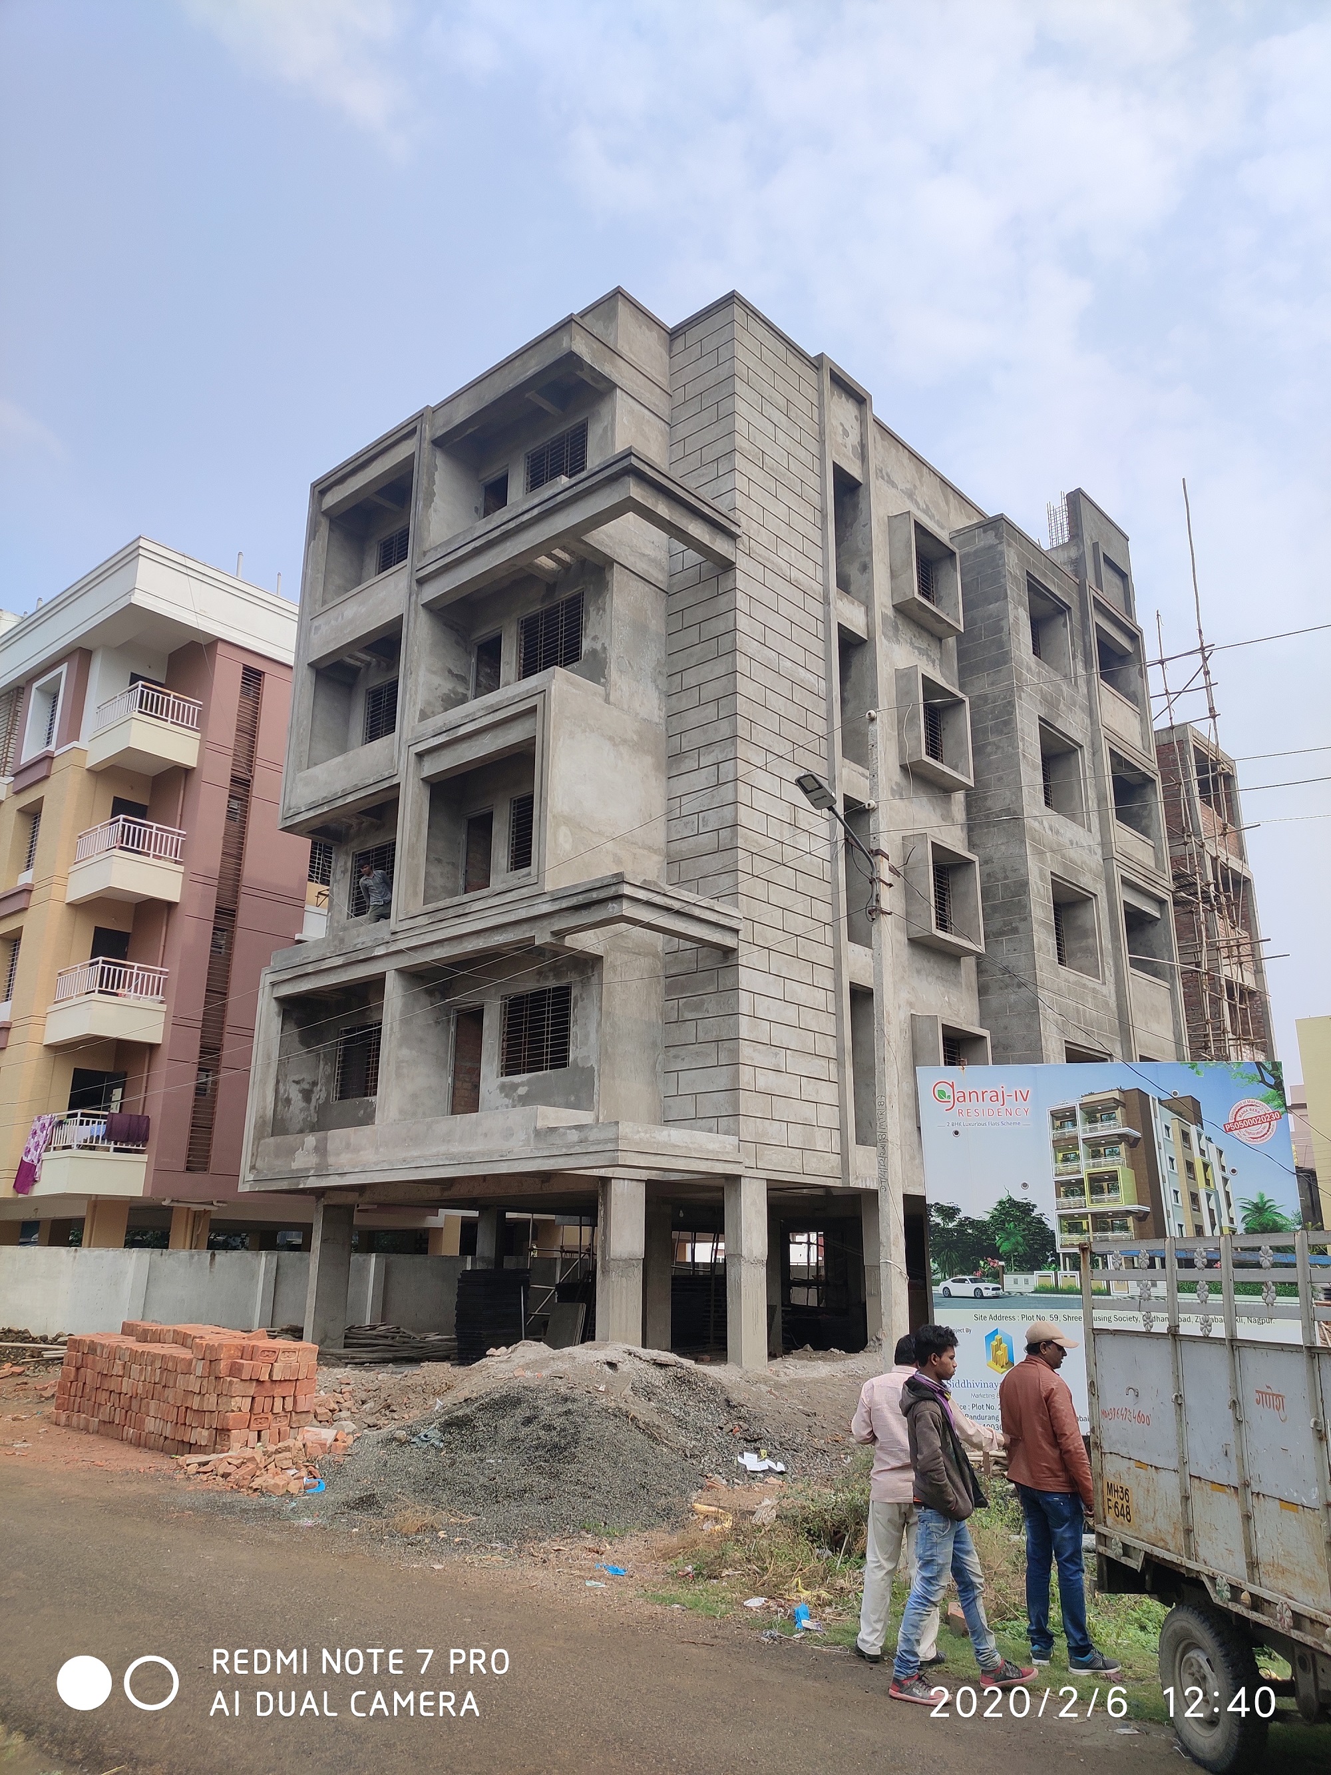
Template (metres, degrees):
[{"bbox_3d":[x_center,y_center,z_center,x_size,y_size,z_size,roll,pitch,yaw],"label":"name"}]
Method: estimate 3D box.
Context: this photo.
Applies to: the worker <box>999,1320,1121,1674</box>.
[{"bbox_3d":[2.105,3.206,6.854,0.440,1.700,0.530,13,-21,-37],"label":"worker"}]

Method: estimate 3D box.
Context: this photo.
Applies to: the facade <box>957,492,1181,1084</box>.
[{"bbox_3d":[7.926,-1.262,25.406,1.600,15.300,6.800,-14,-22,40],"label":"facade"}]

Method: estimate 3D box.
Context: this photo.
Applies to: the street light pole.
[{"bbox_3d":[1.524,1.085,10.904,0.300,5.700,1.350,-14,-22,40],"label":"street light pole"}]

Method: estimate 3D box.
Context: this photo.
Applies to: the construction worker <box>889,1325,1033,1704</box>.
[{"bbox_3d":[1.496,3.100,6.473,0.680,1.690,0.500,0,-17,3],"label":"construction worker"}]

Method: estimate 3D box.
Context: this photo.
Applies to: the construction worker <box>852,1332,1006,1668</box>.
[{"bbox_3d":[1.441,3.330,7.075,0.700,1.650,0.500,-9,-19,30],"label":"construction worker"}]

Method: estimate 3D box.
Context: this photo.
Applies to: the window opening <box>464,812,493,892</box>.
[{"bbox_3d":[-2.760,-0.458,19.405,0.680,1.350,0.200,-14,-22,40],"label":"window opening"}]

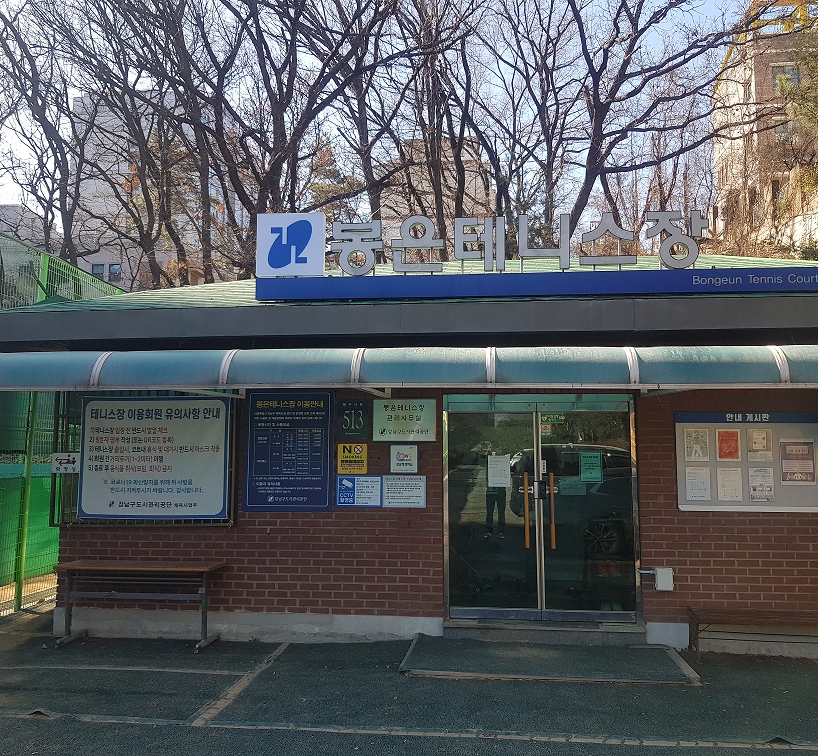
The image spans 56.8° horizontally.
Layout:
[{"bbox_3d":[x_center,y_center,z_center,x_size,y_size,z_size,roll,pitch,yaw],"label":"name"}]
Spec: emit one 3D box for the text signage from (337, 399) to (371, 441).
[{"bbox_3d":[-0.530,0.404,7.299,0.321,0.387,0.030,0,-7,6],"label":"text signage"}]

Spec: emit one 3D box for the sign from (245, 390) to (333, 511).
[{"bbox_3d":[-1.152,0.691,7.325,0.878,1.191,0.040,0,-7,6],"label":"sign"}]

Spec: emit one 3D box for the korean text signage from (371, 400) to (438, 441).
[{"bbox_3d":[-0.040,0.408,7.248,0.604,0.399,0.030,0,-7,6],"label":"korean text signage"}]

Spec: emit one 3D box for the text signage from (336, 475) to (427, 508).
[{"bbox_3d":[-0.258,1.082,7.193,0.852,0.301,0.030,0,-7,6],"label":"text signage"}]

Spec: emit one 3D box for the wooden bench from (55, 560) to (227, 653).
[{"bbox_3d":[-2.481,2.098,7.016,1.464,0.722,0.451,0,-7,6],"label":"wooden bench"}]

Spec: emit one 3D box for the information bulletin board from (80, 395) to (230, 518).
[{"bbox_3d":[-2.473,0.774,7.356,1.505,1.169,0.030,0,-7,6],"label":"information bulletin board"}]

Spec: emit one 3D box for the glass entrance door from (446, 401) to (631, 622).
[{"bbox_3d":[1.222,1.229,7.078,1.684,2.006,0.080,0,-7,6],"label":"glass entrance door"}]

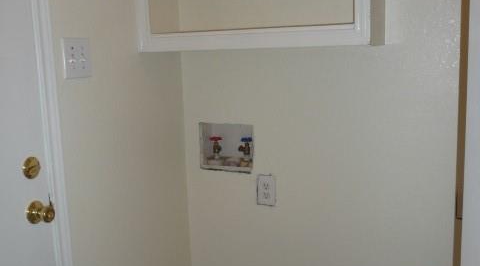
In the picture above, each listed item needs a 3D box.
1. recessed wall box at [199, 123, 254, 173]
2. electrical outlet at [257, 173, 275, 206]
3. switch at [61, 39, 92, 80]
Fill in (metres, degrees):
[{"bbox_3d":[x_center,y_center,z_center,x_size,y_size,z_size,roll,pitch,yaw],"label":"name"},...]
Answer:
[{"bbox_3d":[-0.040,0.053,2.133,0.238,0.198,0.085,2,9,23],"label":"recessed wall box"},{"bbox_3d":[0.105,0.229,2.047,0.074,0.121,0.010,2,9,23],"label":"electrical outlet"},{"bbox_3d":[-0.478,-0.222,1.532,0.014,0.117,0.119,2,9,23],"label":"switch"}]

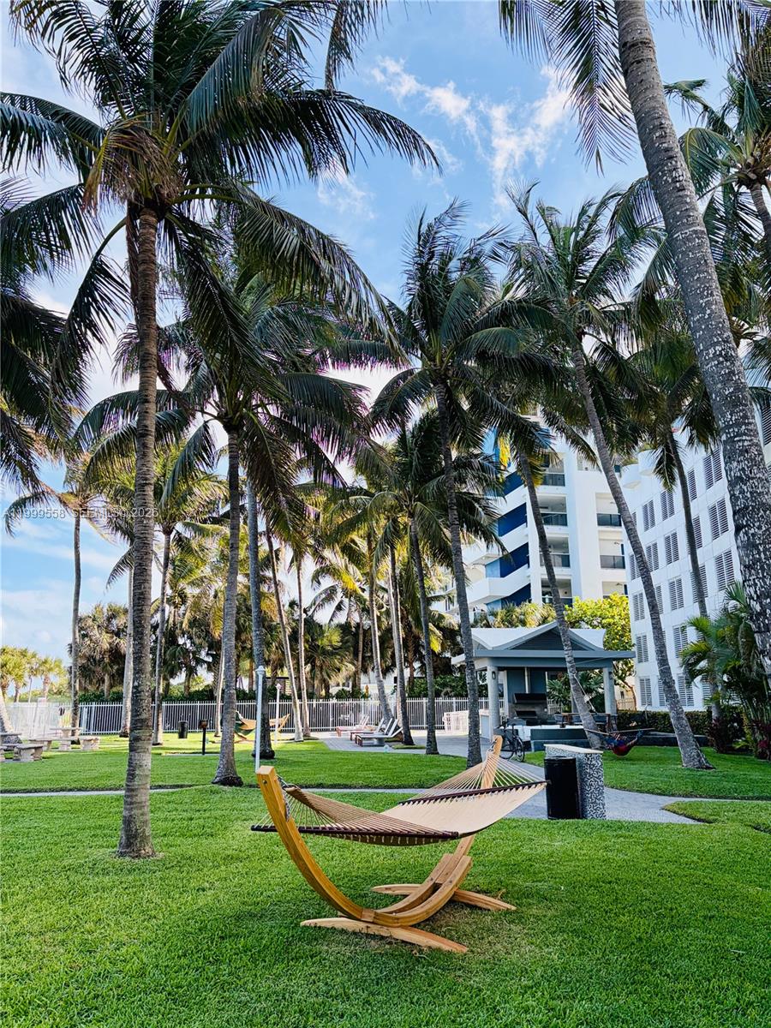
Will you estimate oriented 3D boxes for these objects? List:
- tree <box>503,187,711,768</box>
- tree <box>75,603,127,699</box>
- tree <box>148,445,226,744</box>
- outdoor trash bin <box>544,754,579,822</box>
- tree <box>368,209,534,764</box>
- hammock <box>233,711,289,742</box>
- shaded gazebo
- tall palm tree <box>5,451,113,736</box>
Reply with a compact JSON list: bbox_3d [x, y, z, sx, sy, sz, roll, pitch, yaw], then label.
[{"bbox_3d":[5.188,-1.371,19.364,4.400,14.800,4.800,-1,-14,0],"label":"tree"},{"bbox_3d":[-16.922,9.064,46.202,3.500,7.600,3.500,-1,-14,0],"label":"tree"},{"bbox_3d":[-8.724,3.068,31.177,4.600,11.900,4.600,-1,-14,0],"label":"tree"},{"bbox_3d":[2.433,3.730,10.562,0.450,0.770,0.450,-3,-14,12],"label":"outdoor trash bin"},{"bbox_3d":[2.089,-1.259,21.401,5.000,15.600,5.000,-1,-14,0],"label":"tree"},{"bbox_3d":[-5.102,8.568,31.067,1.400,1.200,3.600,9,-17,-35],"label":"hammock"},{"bbox_3d":[6.780,7.393,34.107,6.850,4.720,4.900,1,-14,-6],"label":"shaded gazebo"},{"bbox_3d":[-13.872,3.253,32.173,4.700,12.100,4.700,-1,-14,0],"label":"tall palm tree"}]

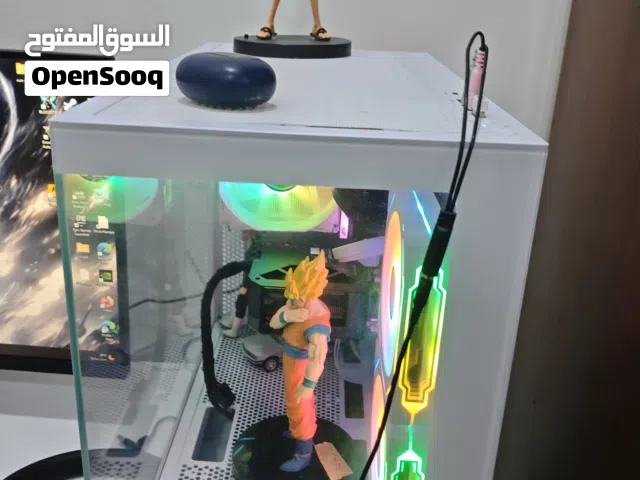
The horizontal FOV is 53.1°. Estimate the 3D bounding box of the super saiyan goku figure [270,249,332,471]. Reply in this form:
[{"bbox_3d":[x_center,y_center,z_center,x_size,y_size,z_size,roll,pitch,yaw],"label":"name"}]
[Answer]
[{"bbox_3d":[-0.017,0.095,0.506,0.043,0.178,0.057,-15,28,-37],"label":"super saiyan goku figure"}]

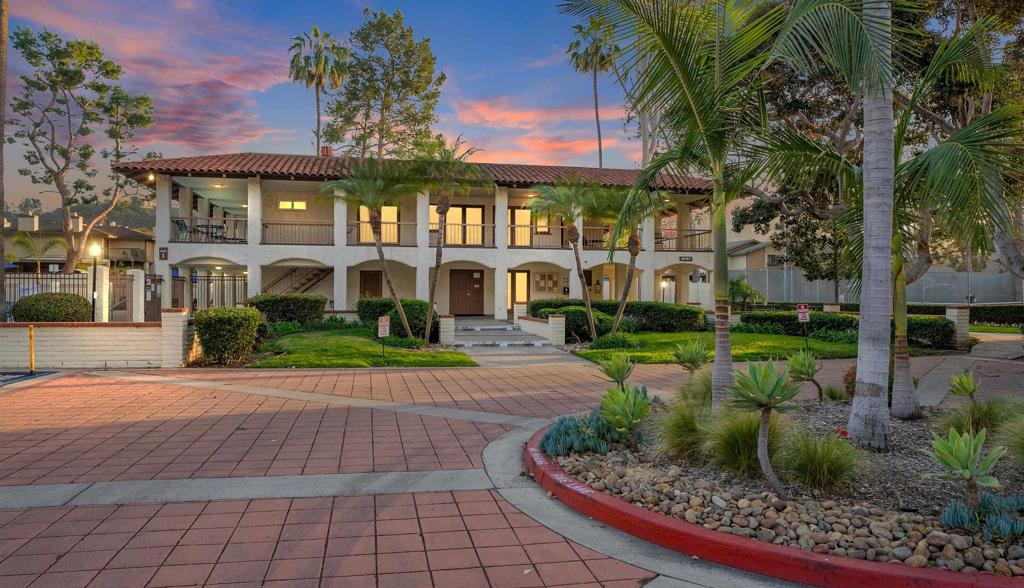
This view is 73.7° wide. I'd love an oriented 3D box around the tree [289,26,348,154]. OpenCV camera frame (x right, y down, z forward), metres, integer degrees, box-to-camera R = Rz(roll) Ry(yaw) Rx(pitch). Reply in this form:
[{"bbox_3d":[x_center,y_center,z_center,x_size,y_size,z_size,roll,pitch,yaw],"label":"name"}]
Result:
[{"bbox_3d":[-13.316,-8.600,47.000,4.100,19.700,4.100,0,0,-12],"label":"tree"}]

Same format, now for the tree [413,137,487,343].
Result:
[{"bbox_3d":[-1.891,-1.722,21.000,2.460,6.365,2.500,0,0,0],"label":"tree"}]

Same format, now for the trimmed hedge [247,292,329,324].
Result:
[{"bbox_3d":[-7.512,0.501,22.900,2.431,1.098,1.200,0,0,-12],"label":"trimmed hedge"}]

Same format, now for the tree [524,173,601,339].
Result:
[{"bbox_3d":[1.836,-1.224,22.600,2.700,5.500,2.600,0,0,-12],"label":"tree"}]

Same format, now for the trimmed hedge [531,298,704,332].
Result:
[{"bbox_3d":[3.784,0.742,24.600,6.245,1.144,1.300,0,0,-12],"label":"trimmed hedge"}]

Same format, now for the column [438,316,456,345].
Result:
[{"bbox_3d":[-1.891,1.073,20.000,0.447,0.829,0.447,0,0,-12],"label":"column"}]

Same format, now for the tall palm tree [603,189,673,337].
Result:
[{"bbox_3d":[4.147,-1.045,22.300,2.253,4.930,2.400,0,0,0],"label":"tall palm tree"}]

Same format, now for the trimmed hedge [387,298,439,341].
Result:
[{"bbox_3d":[-3.192,0.846,21.800,1.650,1.300,1.800,0,0,-12],"label":"trimmed hedge"}]

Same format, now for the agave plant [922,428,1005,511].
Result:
[{"bbox_3d":[2.975,1.160,4.500,0.540,0.547,0.530,0,0,0],"label":"agave plant"}]

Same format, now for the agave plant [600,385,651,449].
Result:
[{"bbox_3d":[1.022,1.112,6.150,0.450,0.594,0.450,0,0,0],"label":"agave plant"}]

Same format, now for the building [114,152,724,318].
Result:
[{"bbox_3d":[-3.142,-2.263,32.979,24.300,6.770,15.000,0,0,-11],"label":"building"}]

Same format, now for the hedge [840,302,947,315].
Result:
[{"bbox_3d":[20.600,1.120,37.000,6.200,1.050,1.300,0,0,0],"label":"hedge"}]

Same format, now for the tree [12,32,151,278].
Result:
[{"bbox_3d":[-20.700,-5.850,33.000,6.600,13.900,6.400,0,0,-12],"label":"tree"}]

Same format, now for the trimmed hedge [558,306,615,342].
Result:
[{"bbox_3d":[2.278,0.960,21.195,1.800,1.100,1.500,0,0,-11],"label":"trimmed hedge"}]

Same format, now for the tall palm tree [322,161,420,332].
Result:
[{"bbox_3d":[-4.413,-1.435,21.300,3.119,5.582,2.900,0,0,0],"label":"tall palm tree"}]

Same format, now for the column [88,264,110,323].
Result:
[{"bbox_3d":[-13.450,0.100,22.300,0.470,2.040,0.470,0,0,-12],"label":"column"}]

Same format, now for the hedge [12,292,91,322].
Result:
[{"bbox_3d":[-10.869,0.694,16.096,1.600,1.400,1.350,0,0,-11],"label":"hedge"}]

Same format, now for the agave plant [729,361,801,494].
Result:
[{"bbox_3d":[1.782,0.942,4.820,0.510,0.950,0.510,0,0,-12],"label":"agave plant"}]

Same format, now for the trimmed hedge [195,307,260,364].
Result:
[{"bbox_3d":[-6.186,0.853,14.945,1.250,1.180,1.200,0,0,-11],"label":"trimmed hedge"}]

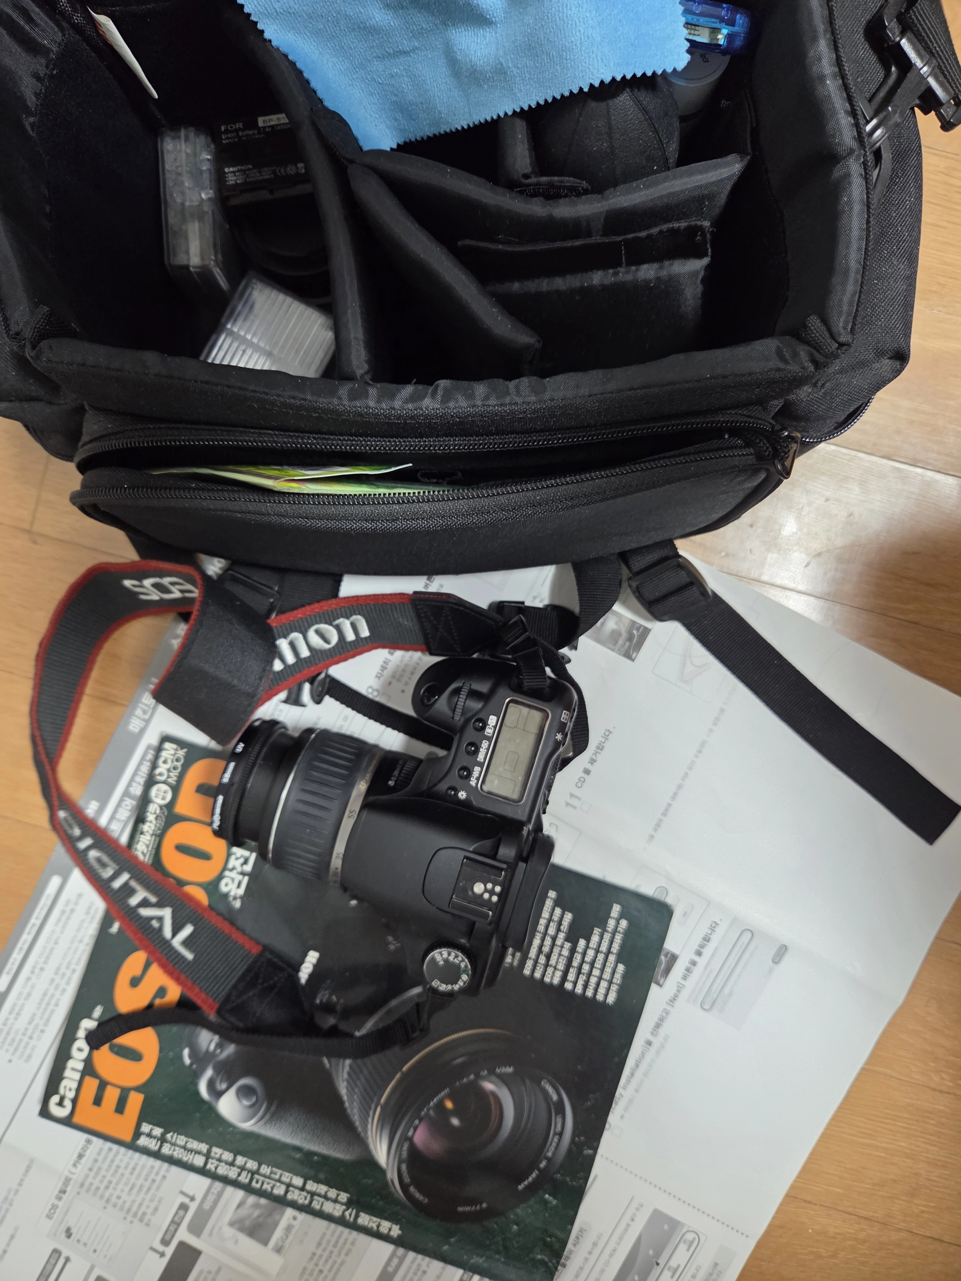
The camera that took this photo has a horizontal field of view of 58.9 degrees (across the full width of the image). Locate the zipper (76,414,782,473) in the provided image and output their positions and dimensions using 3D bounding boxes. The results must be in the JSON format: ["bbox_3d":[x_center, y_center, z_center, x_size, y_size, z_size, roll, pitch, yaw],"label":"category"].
[{"bbox_3d":[-0.017,-0.064,0.278,0.228,0.018,0.020,-2,92,3],"label":"zipper"}]

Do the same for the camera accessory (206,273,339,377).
[{"bbox_3d":[-0.094,-0.126,0.370,0.046,0.024,0.052,29,93,2],"label":"camera accessory"}]

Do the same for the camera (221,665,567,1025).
[{"bbox_3d":[-0.039,0.066,0.387,0.147,0.106,0.146,16,92,2],"label":"camera"}]

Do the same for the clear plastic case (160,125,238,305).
[{"bbox_3d":[-0.120,-0.184,0.373,0.021,0.040,0.057,-2,91,3],"label":"clear plastic case"}]

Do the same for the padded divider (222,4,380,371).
[{"bbox_3d":[-0.048,-0.146,0.344,0.018,0.145,0.130,-19,91,3],"label":"padded divider"}]

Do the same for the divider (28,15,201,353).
[{"bbox_3d":[-0.127,-0.144,0.341,0.018,0.140,0.115,0,92,3],"label":"divider"}]

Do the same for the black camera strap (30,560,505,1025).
[{"bbox_3d":[-0.101,0.082,0.408,0.225,0.075,0.235,0,92,3],"label":"black camera strap"}]

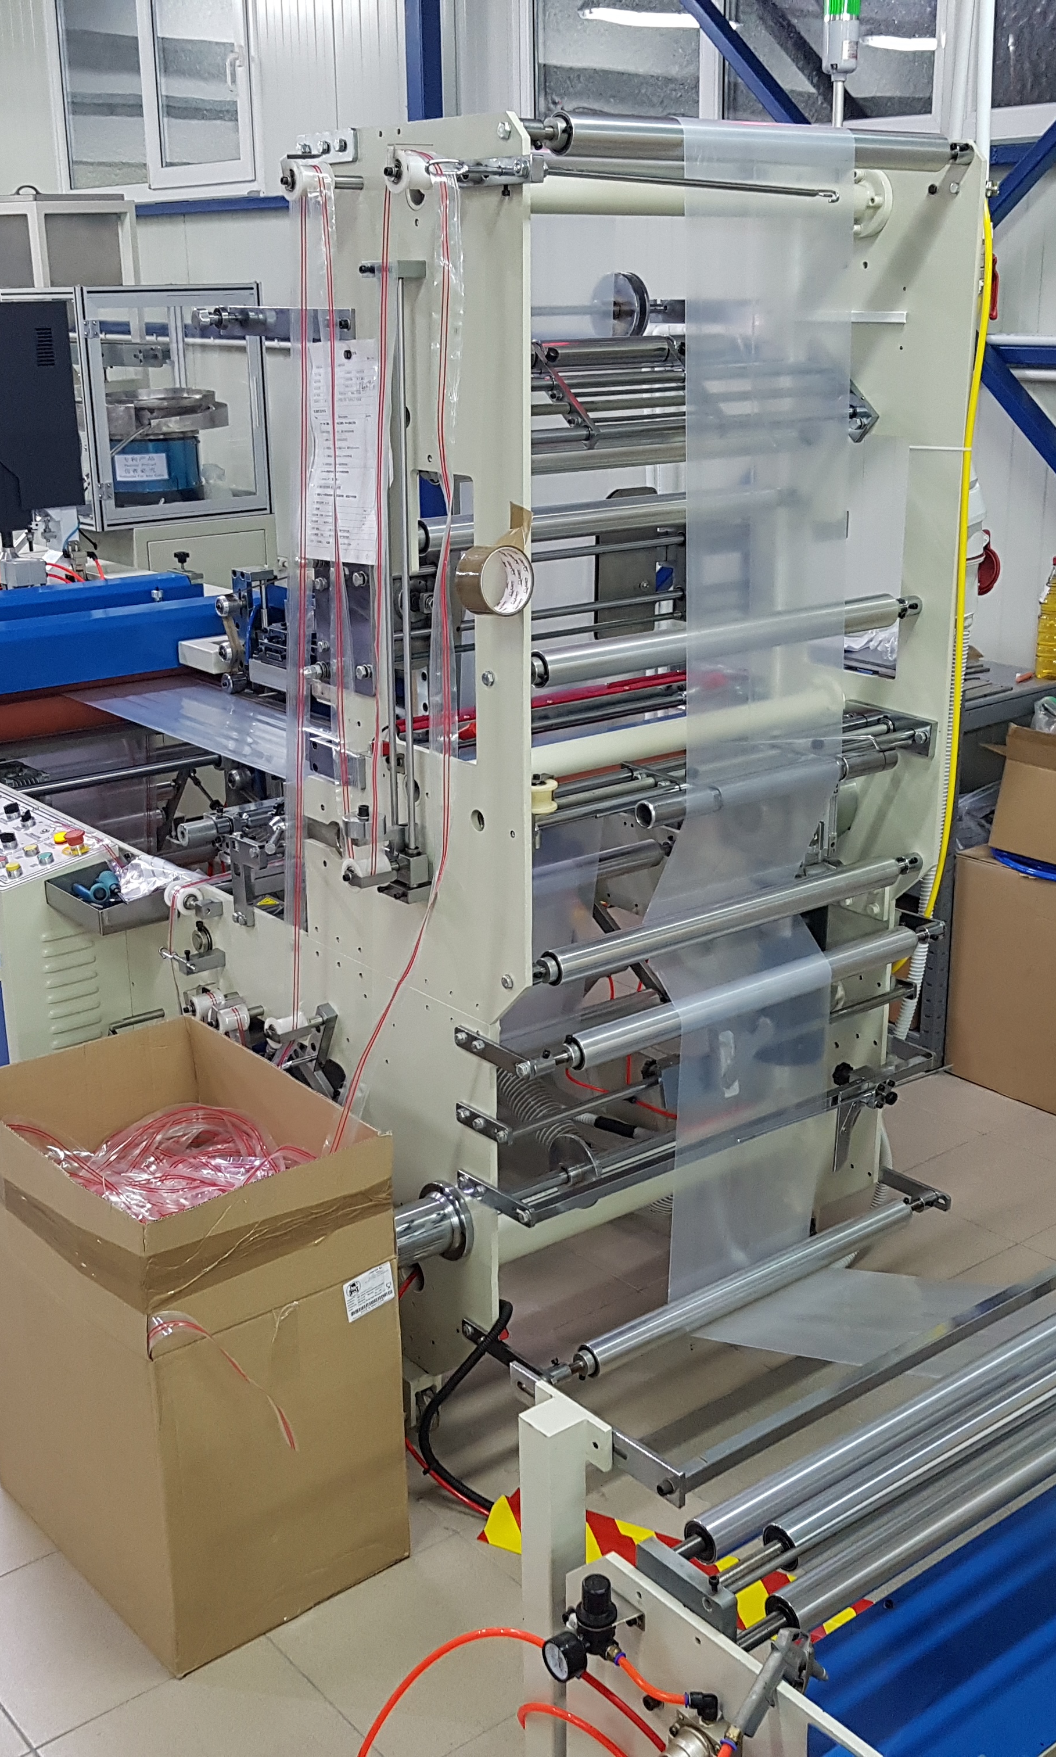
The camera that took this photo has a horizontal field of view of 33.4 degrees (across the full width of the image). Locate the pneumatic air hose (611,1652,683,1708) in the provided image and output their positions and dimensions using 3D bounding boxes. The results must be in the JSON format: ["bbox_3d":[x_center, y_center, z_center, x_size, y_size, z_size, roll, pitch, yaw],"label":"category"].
[{"bbox_3d":[0.116,0.750,1.660,0.020,0.030,0.092,-15,23,-38],"label":"pneumatic air hose"}]

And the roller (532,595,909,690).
[{"bbox_3d":[0.300,-0.349,2.528,0.755,0.050,0.050,-15,23,-38],"label":"roller"}]

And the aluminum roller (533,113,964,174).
[{"bbox_3d":[0.319,-0.960,2.307,0.775,0.050,0.050,-15,23,-38],"label":"aluminum roller"}]

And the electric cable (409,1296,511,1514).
[{"bbox_3d":[-0.098,0.781,2.682,0.118,0.302,0.171,-15,23,-38],"label":"electric cable"}]

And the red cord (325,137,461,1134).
[{"bbox_3d":[-0.160,-0.245,2.261,0.171,1.286,0.108,-15,23,-38],"label":"red cord"}]

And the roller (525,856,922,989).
[{"bbox_3d":[0.315,0.054,2.640,0.775,0.050,0.050,-15,23,-38],"label":"roller"}]

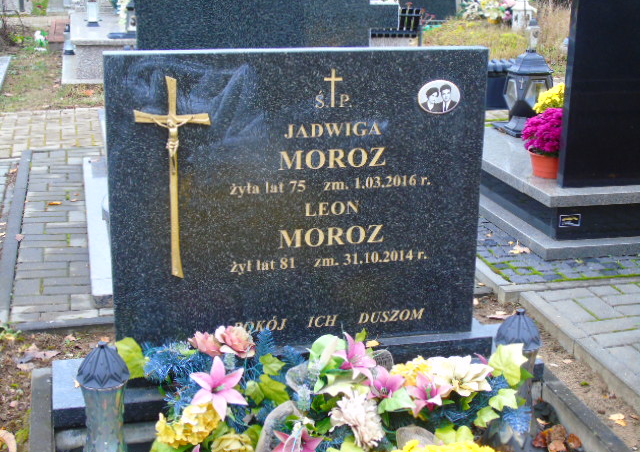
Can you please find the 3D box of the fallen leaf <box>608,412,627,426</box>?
[{"bbox_3d":[0.801,0.522,2.688,0.049,0.015,0.065,6,17,18],"label":"fallen leaf"}]

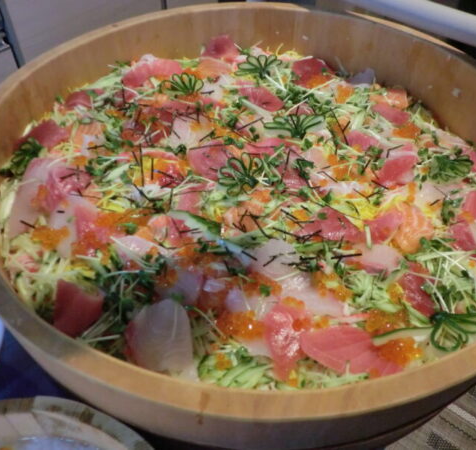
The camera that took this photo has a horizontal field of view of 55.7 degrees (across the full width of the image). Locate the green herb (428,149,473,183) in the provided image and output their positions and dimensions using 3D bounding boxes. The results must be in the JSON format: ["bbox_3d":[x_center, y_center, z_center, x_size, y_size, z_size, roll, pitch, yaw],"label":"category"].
[{"bbox_3d":[0.255,-0.074,0.538,0.046,0.016,0.038,2,48,0],"label":"green herb"}]

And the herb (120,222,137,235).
[{"bbox_3d":[-0.111,0.003,0.454,0.015,0.006,0.011,2,48,0],"label":"herb"}]

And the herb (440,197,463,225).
[{"bbox_3d":[0.230,-0.018,0.483,0.019,0.013,0.027,2,48,0],"label":"herb"}]

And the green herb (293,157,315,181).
[{"bbox_3d":[0.075,-0.065,0.514,0.022,0.010,0.025,2,48,0],"label":"green herb"}]

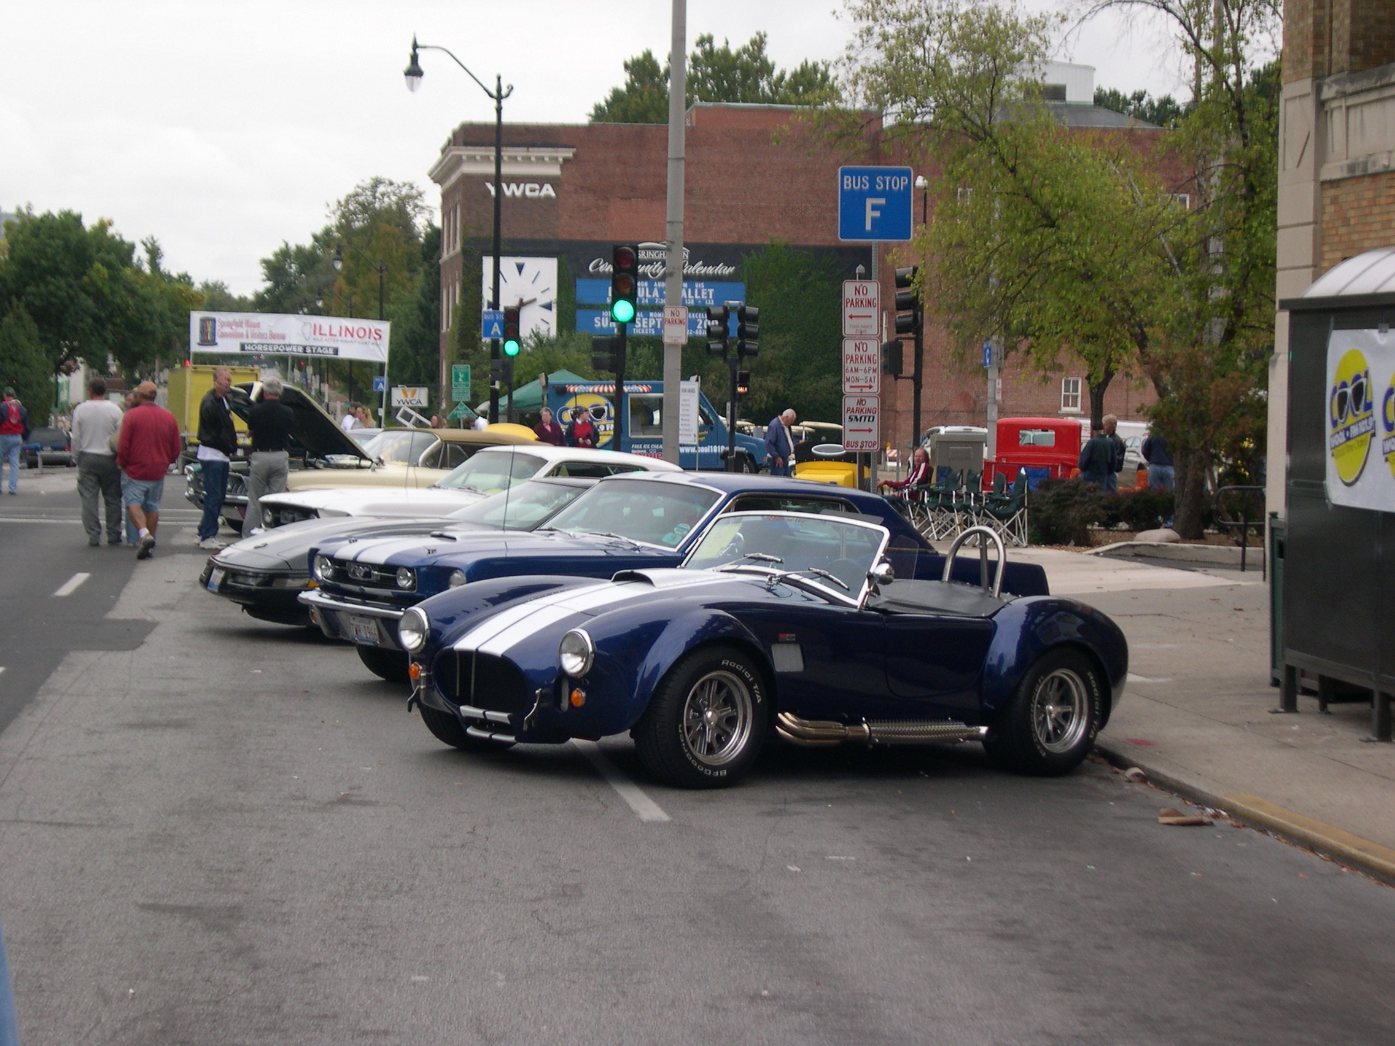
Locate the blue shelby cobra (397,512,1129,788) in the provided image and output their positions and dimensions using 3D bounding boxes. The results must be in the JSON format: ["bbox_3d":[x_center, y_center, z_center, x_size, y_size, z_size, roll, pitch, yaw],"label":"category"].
[{"bbox_3d":[0.400,0.559,13.866,3.950,1.180,1.750,3,1,-44],"label":"blue shelby cobra"}]

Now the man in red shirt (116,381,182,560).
[{"bbox_3d":[-5.598,-0.558,29.600,0.620,1.761,0.500,0,3,-13],"label":"man in red shirt"}]

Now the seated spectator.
[{"bbox_3d":[2.584,-0.361,36.300,0.850,1.130,0.600,0,3,-12],"label":"seated spectator"}]

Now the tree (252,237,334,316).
[{"bbox_3d":[-32.093,-15.322,230.000,9.000,14.694,9.000,1,2,0],"label":"tree"}]

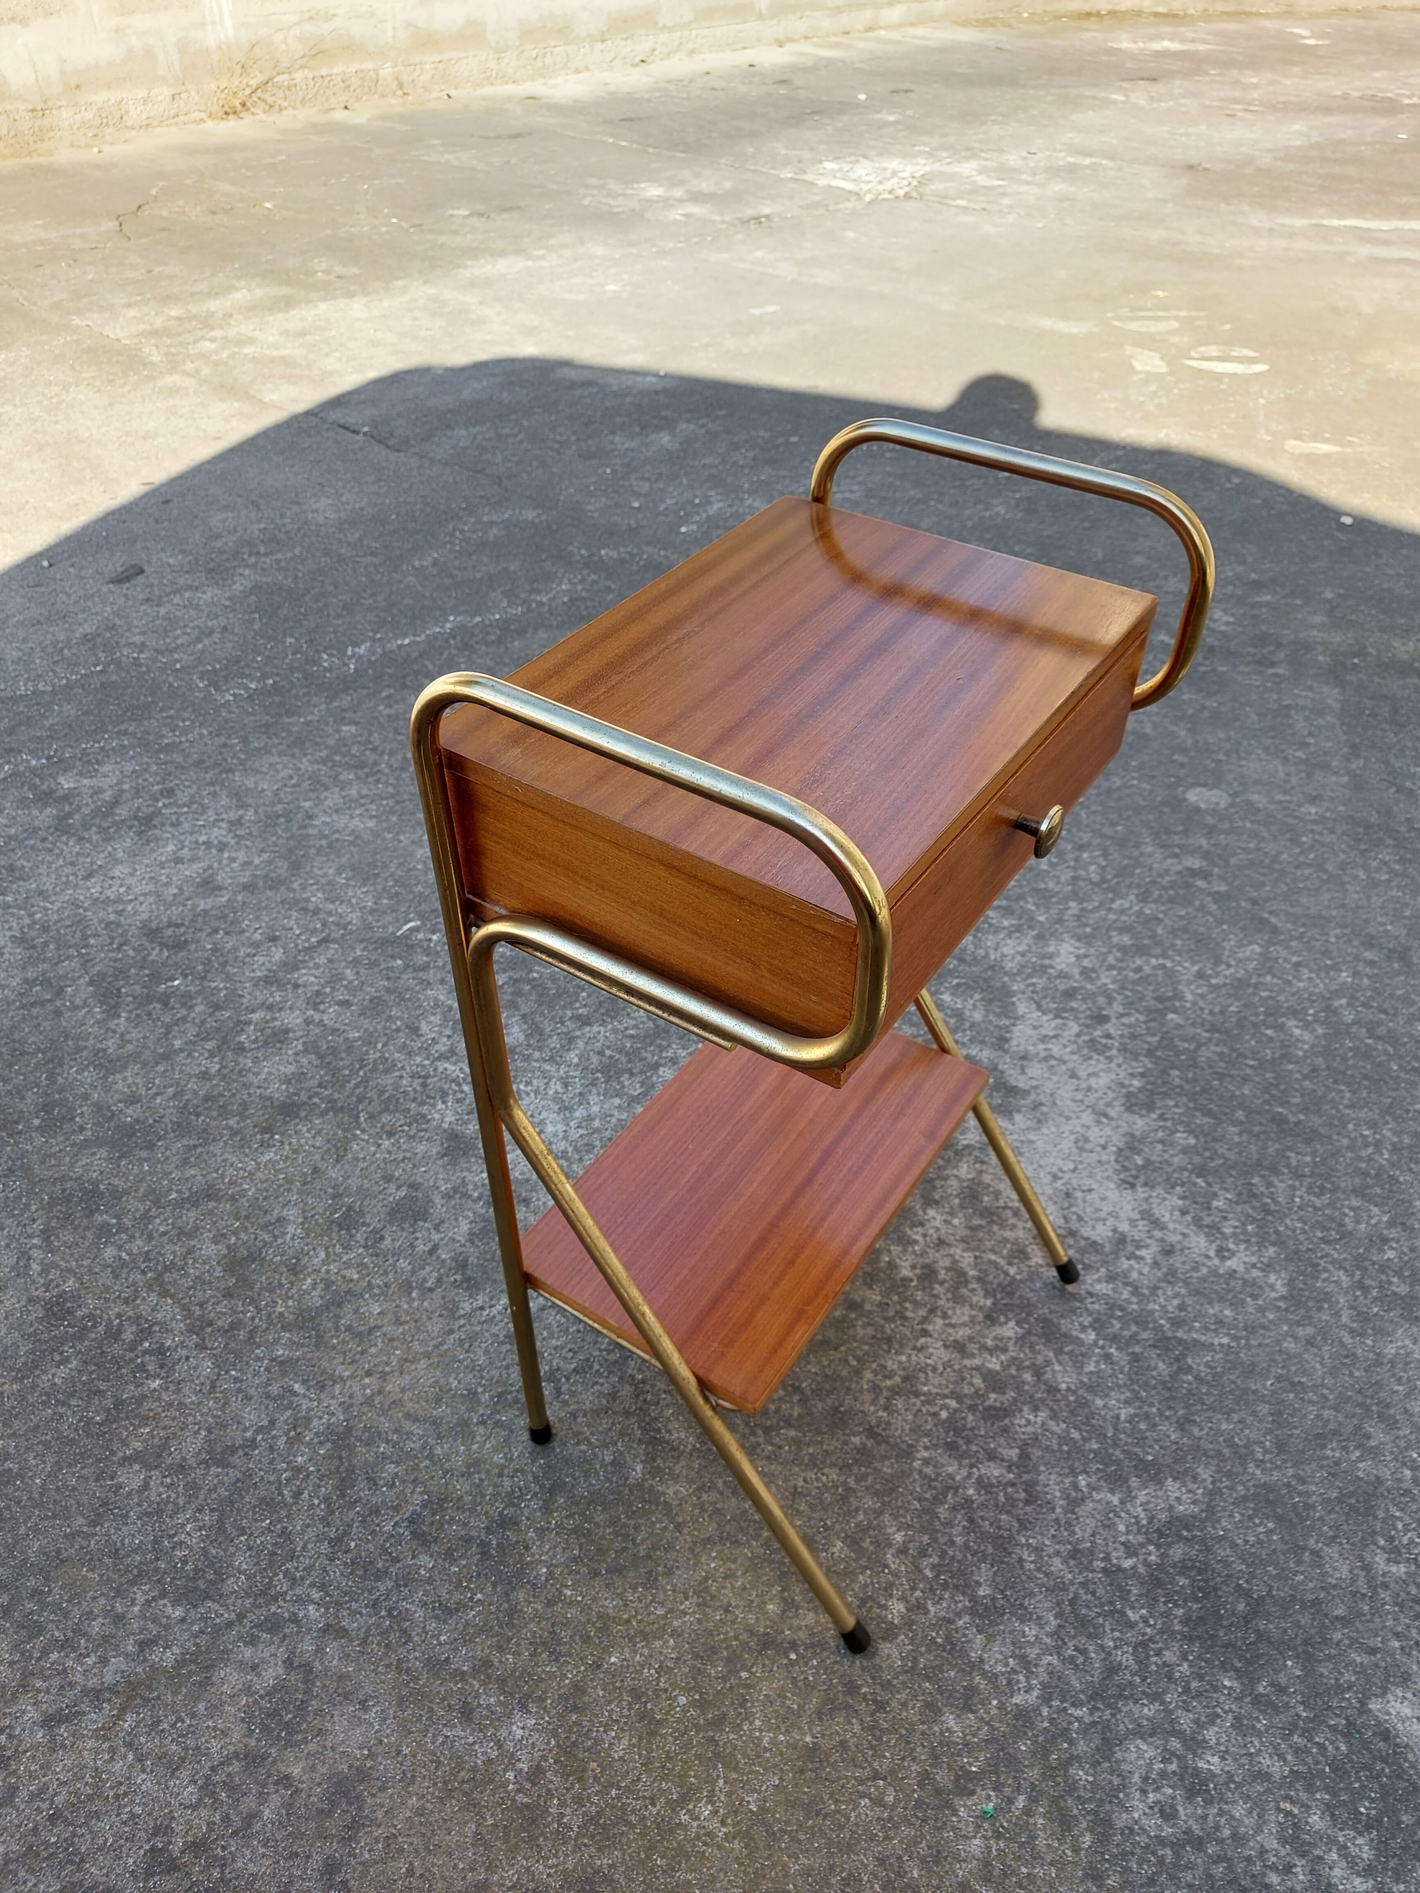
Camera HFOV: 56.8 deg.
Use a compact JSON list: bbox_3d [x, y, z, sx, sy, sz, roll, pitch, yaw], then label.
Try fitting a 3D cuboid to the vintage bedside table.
[{"bbox_3d":[0.099,0.094,1.002,0.370,0.802,0.447,25,48,25],"label":"vintage bedside table"}]

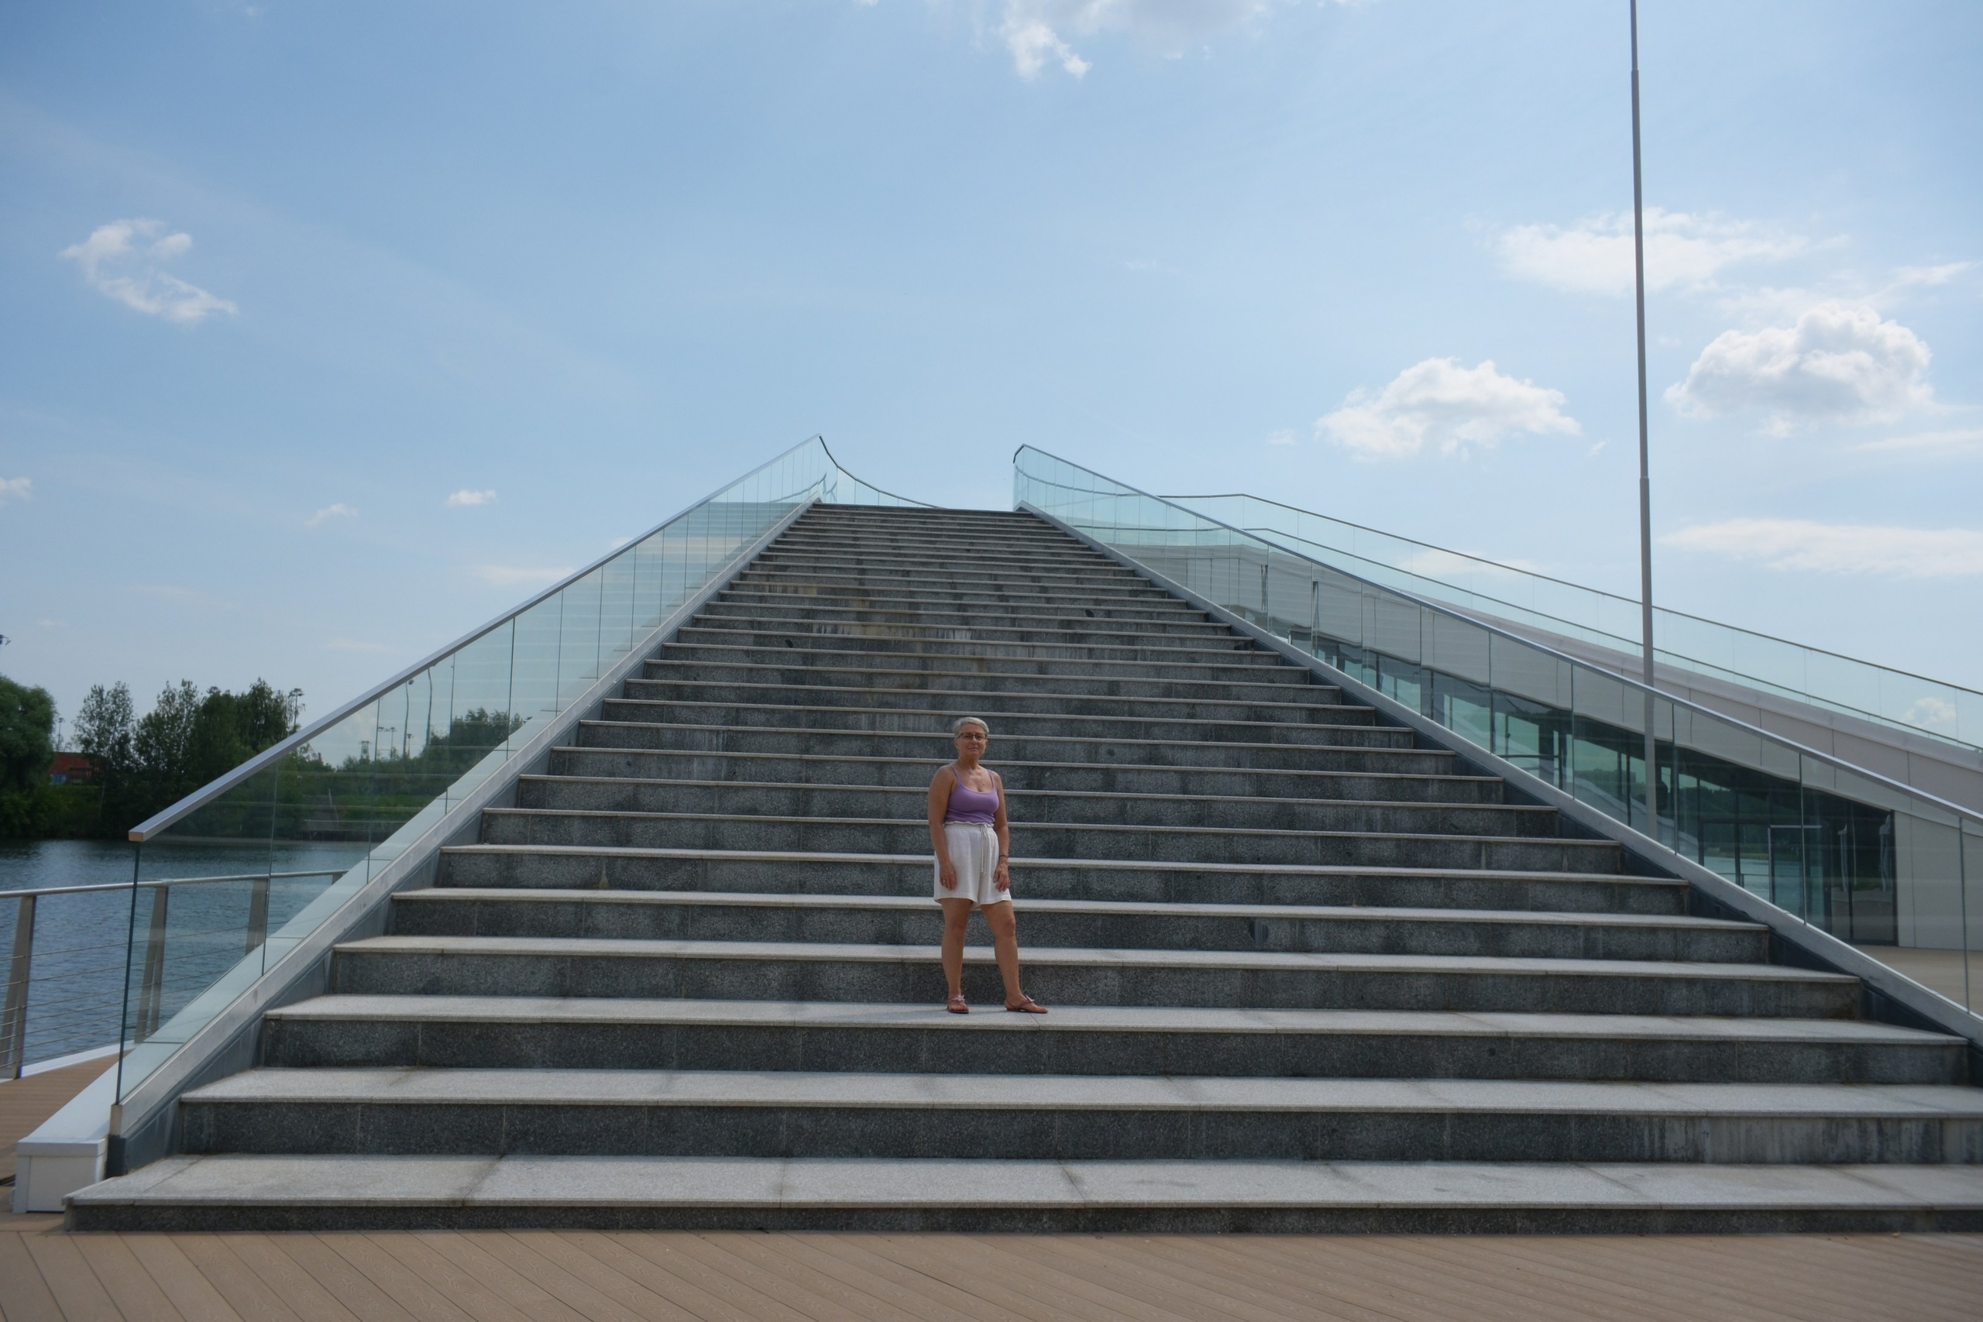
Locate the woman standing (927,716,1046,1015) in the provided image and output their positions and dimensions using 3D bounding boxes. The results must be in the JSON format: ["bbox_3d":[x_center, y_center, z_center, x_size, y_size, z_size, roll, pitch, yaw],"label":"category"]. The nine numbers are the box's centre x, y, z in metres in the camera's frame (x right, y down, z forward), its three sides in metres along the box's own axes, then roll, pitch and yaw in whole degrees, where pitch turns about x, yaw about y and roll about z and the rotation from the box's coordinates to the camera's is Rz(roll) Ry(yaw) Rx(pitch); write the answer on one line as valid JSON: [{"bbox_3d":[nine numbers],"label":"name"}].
[{"bbox_3d":[-0.037,1.105,8.080,0.530,1.592,0.400,4,-6,-25],"label":"woman standing"}]

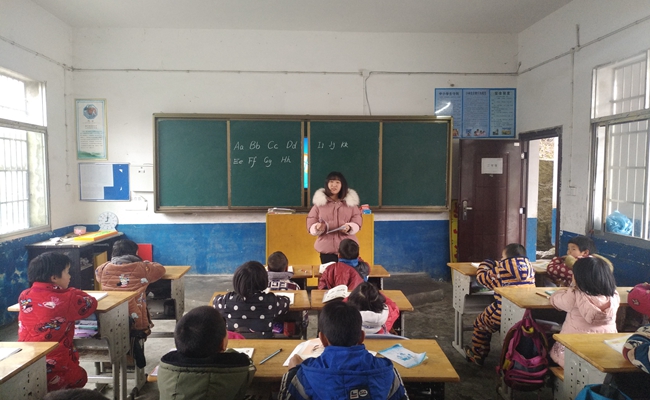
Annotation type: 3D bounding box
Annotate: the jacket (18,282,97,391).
[{"bbox_3d":[-1.440,0.721,2.501,0.380,0.540,0.400,1,4,8],"label":"jacket"}]

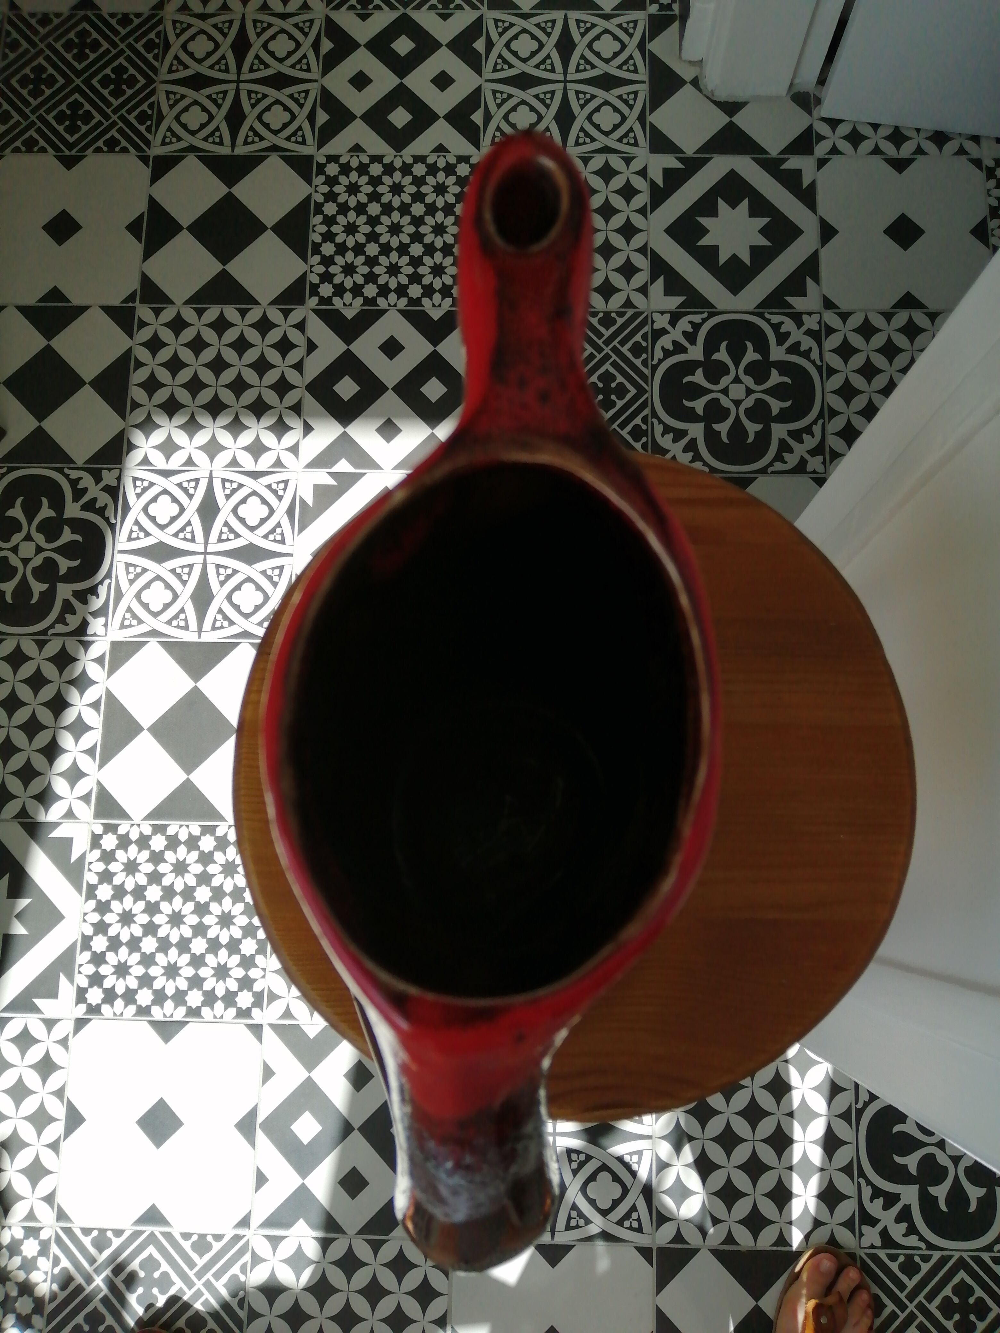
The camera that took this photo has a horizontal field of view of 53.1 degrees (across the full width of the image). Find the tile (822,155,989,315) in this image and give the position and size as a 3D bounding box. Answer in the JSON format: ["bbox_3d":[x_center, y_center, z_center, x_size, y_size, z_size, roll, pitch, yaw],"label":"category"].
[{"bbox_3d":[0.480,-0.512,1.191,0.200,0.010,0.200,1,80,1],"label":"tile"}]

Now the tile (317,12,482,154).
[{"bbox_3d":[-0.120,-0.713,1.229,0.198,0.010,0.198,1,80,1],"label":"tile"}]

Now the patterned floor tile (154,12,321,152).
[{"bbox_3d":[-0.320,-0.716,1.234,0.198,0.010,0.198,1,80,1],"label":"patterned floor tile"}]

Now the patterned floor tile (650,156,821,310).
[{"bbox_3d":[0.276,-0.509,1.183,0.198,0.010,0.198,1,80,1],"label":"patterned floor tile"}]

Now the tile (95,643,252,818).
[{"bbox_3d":[-0.336,0.071,1.094,0.198,0.010,0.198,1,80,1],"label":"tile"}]

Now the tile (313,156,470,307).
[{"bbox_3d":[-0.125,-0.521,1.206,0.200,0.010,0.200,1,80,1],"label":"tile"}]

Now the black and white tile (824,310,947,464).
[{"bbox_3d":[0.472,-0.309,1.143,0.198,0.010,0.198,1,80,1],"label":"black and white tile"}]

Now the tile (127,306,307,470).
[{"bbox_3d":[-0.331,-0.326,1.176,0.200,0.010,0.200,1,80,1],"label":"tile"}]

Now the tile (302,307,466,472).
[{"bbox_3d":[-0.130,-0.323,1.170,0.200,0.010,0.200,1,80,1],"label":"tile"}]

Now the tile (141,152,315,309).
[{"bbox_3d":[-0.324,-0.519,1.199,0.198,0.010,0.198,1,80,1],"label":"tile"}]

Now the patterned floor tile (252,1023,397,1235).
[{"bbox_3d":[-0.146,0.472,1.026,0.200,0.010,0.200,1,80,1],"label":"patterned floor tile"}]

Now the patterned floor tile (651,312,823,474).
[{"bbox_3d":[0.274,-0.316,1.160,0.200,0.010,0.200,1,80,1],"label":"patterned floor tile"}]

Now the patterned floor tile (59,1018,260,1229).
[{"bbox_3d":[-0.345,0.465,1.024,0.198,0.010,0.198,1,80,1],"label":"patterned floor tile"}]

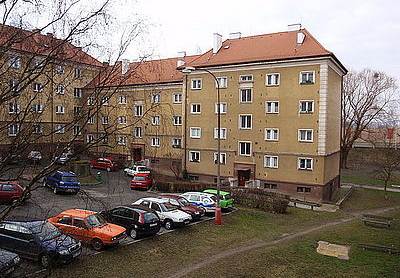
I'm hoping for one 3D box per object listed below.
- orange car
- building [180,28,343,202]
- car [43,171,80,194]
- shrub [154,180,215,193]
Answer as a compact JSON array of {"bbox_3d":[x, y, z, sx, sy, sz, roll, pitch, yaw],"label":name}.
[{"bbox_3d":[-6.070,4.672,17.320,4.160,1.400,1.600,5,2,20],"label":"orange car"},{"bbox_3d":[7.570,-3.552,38.813,17.200,18.200,11.000,2,3,31],"label":"building"},{"bbox_3d":[-12.350,3.740,28.800,1.750,1.600,4.350,-1,3,-42],"label":"car"},{"bbox_3d":[-1.337,4.732,31.432,5.800,0.950,0.900,1,1,3],"label":"shrub"}]

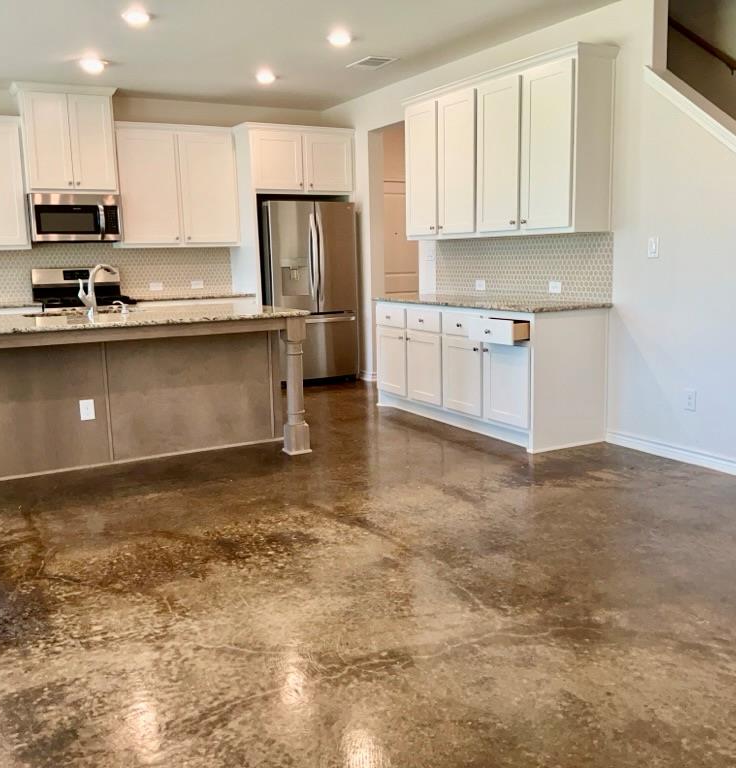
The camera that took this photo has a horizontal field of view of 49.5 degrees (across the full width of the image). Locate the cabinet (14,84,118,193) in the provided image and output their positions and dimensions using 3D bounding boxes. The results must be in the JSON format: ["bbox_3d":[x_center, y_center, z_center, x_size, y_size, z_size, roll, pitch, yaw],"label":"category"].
[{"bbox_3d":[-2.673,-2.136,7.105,0.827,0.907,0.446,-6,10,-29],"label":"cabinet"}]

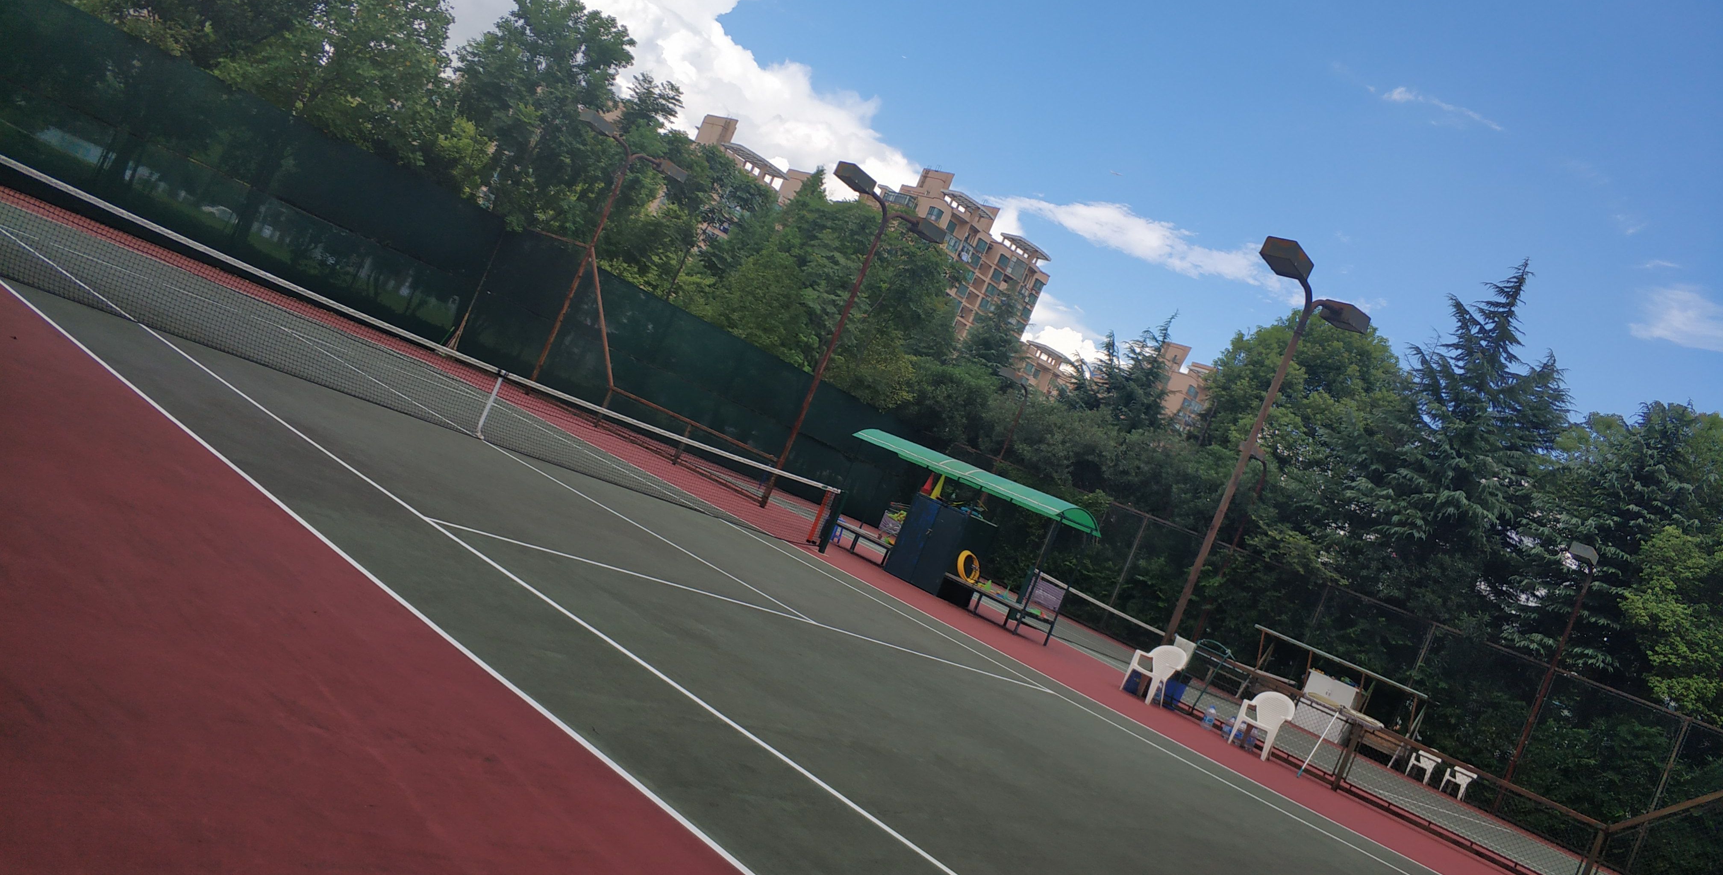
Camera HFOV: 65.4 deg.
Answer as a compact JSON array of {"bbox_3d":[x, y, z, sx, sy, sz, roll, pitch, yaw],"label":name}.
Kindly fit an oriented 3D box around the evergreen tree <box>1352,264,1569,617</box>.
[{"bbox_3d":[17.160,1.773,39.840,5.800,14.900,5.800,22,-2,43],"label":"evergreen tree"}]

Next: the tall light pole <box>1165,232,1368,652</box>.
[{"bbox_3d":[5.487,0.690,20.002,0.500,6.800,2.900,22,-2,43],"label":"tall light pole"}]

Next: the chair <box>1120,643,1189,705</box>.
[{"bbox_3d":[4.218,3.395,19.373,0.580,0.840,0.580,22,-2,43],"label":"chair"}]

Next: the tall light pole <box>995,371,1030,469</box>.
[{"bbox_3d":[4.000,0.943,44.261,0.480,6.700,1.600,22,-2,43],"label":"tall light pole"}]

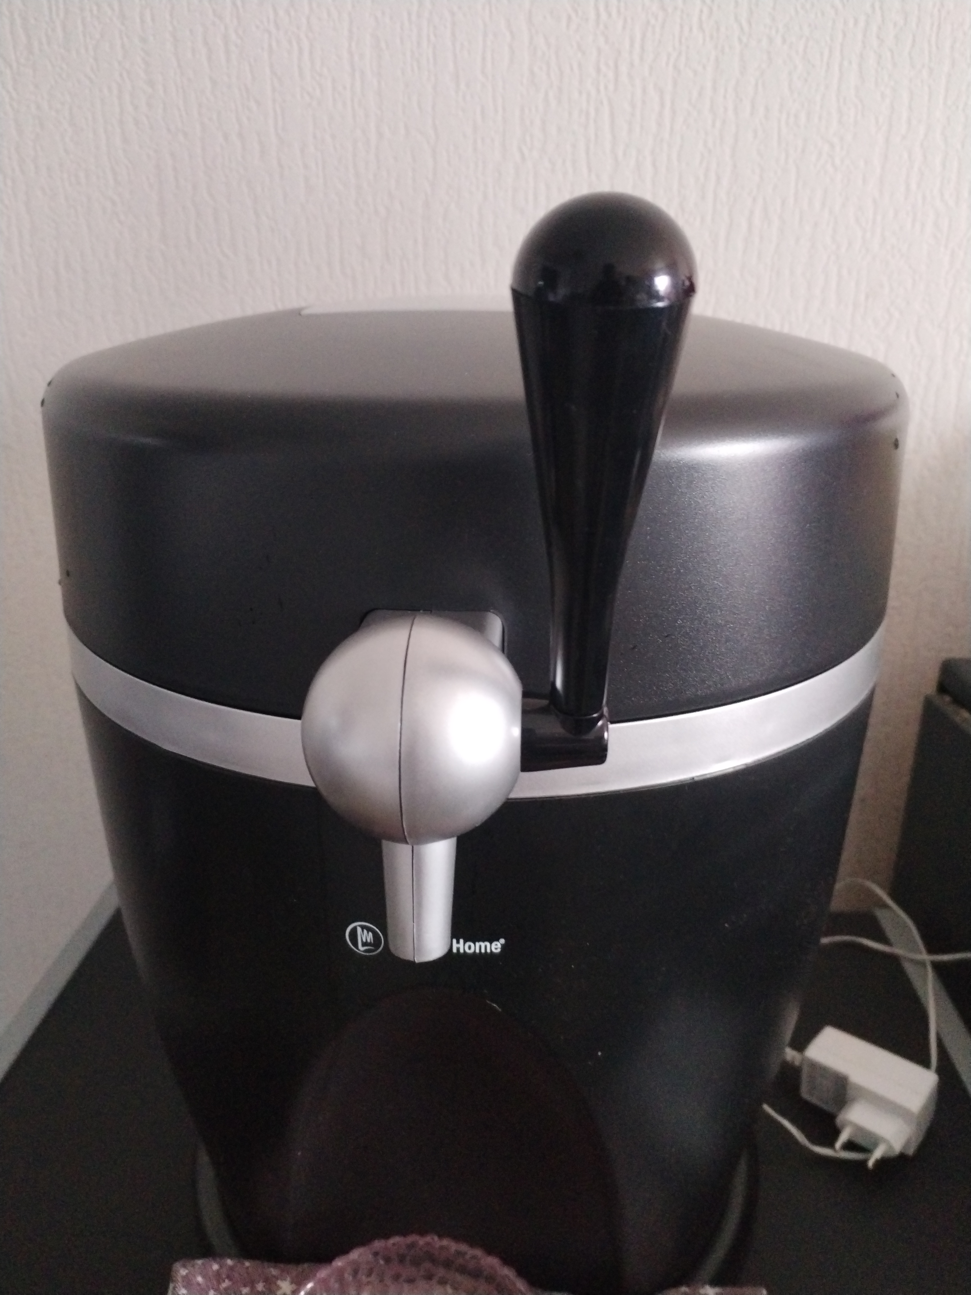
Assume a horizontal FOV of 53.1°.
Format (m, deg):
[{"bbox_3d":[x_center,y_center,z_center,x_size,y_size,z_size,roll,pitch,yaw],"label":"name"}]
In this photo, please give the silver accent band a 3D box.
[{"bbox_3d":[-0.004,-0.028,0.421,0.330,0.021,0.330,2,22,4],"label":"silver accent band"}]

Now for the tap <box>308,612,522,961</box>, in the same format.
[{"bbox_3d":[-0.016,0.033,0.230,0.051,0.084,0.059,2,22,4],"label":"tap"}]

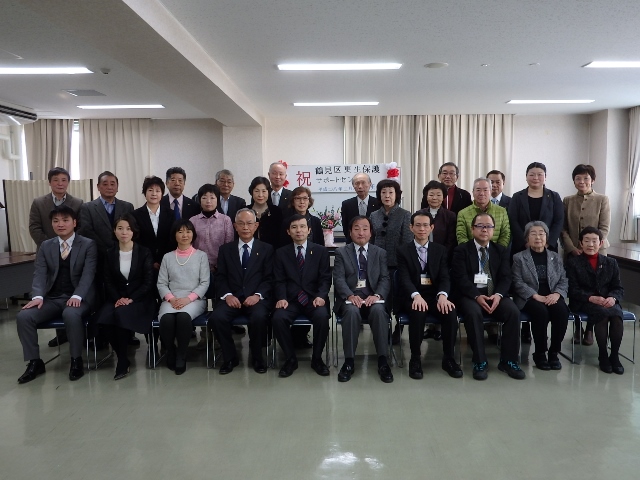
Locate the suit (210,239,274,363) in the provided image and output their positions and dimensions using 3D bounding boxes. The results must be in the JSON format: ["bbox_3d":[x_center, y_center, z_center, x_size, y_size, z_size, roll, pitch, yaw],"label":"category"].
[{"bbox_3d":[-0.653,0.488,4.207,0.520,0.980,0.620,-1,6,-2],"label":"suit"}]

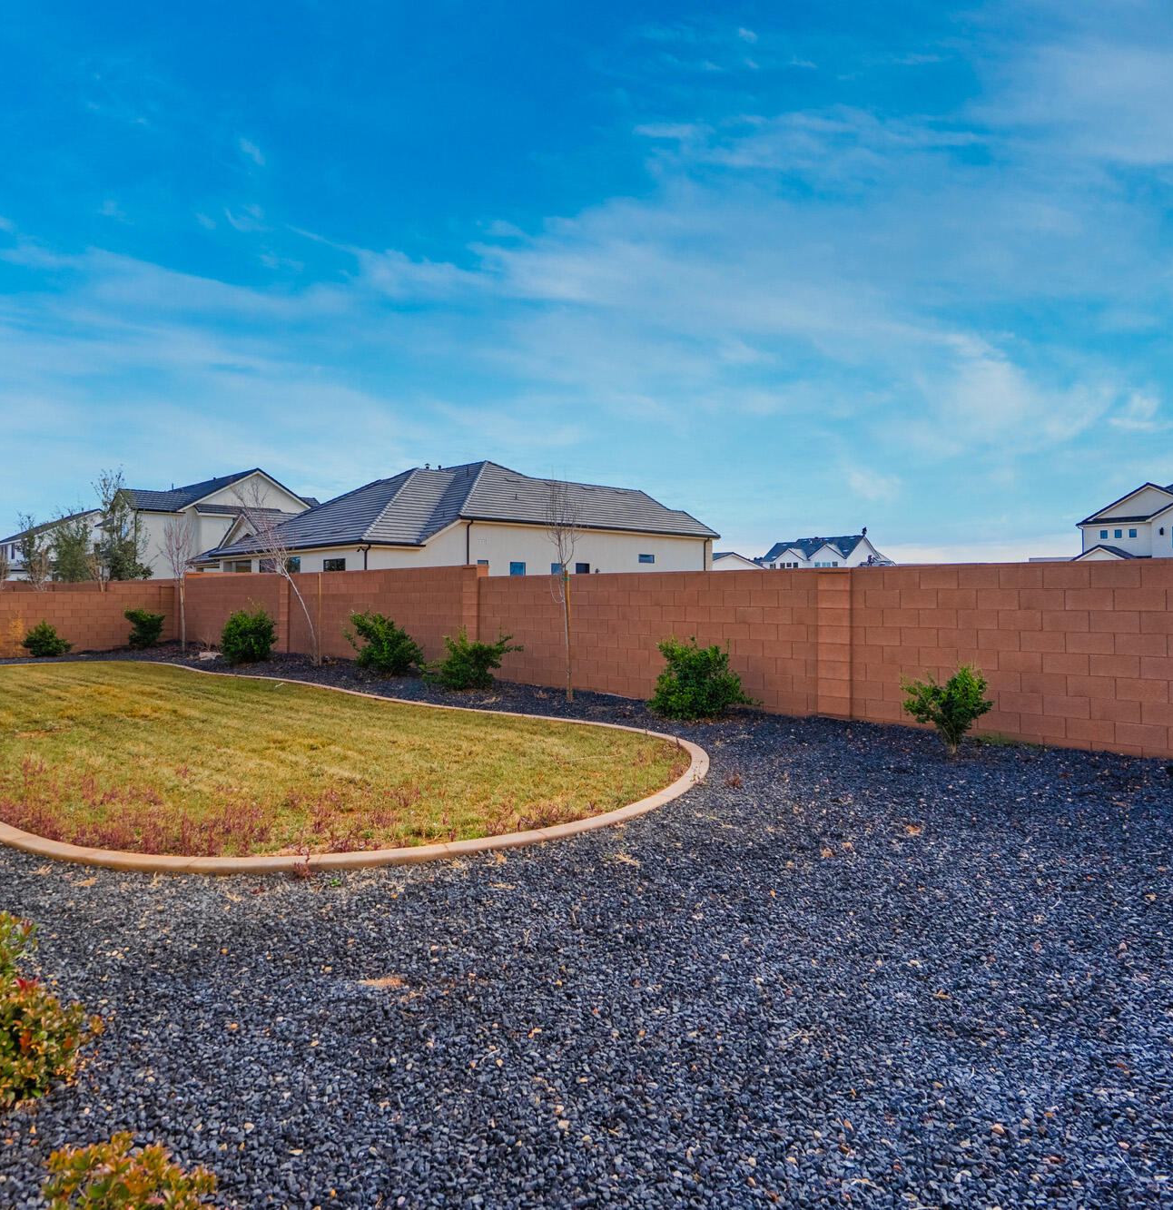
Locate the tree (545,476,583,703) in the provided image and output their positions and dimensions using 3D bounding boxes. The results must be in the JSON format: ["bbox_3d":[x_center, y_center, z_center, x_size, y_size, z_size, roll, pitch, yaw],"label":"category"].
[{"bbox_3d":[-0.310,-0.220,11.650,0.540,3.080,0.540,0,0,-2],"label":"tree"}]

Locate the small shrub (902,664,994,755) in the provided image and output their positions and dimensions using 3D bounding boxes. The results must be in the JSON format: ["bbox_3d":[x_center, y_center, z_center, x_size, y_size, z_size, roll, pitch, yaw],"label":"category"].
[{"bbox_3d":[3.310,0.955,7.850,0.780,0.820,0.750,0,0,23],"label":"small shrub"}]

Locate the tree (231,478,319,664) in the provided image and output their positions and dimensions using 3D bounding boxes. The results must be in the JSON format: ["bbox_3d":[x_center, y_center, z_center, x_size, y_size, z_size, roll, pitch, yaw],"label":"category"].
[{"bbox_3d":[-6.156,-0.673,16.950,1.600,3.647,1.350,0,1,-20],"label":"tree"}]

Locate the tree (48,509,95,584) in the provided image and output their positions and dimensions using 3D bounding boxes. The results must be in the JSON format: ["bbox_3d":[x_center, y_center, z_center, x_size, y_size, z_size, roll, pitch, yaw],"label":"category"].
[{"bbox_3d":[-20.400,-1.300,34.000,1.650,4.850,1.650,0,0,-31],"label":"tree"}]

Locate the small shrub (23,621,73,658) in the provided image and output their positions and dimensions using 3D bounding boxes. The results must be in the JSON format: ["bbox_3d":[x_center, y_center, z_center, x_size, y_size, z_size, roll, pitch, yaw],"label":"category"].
[{"bbox_3d":[-13.900,0.900,22.100,1.080,0.950,1.050,0,0,-32],"label":"small shrub"}]

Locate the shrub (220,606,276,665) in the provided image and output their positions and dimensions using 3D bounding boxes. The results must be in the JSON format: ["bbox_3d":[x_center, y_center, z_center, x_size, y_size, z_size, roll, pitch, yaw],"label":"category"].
[{"bbox_3d":[-7.070,0.650,17.950,1.100,1.240,1.100,0,0,-22],"label":"shrub"}]

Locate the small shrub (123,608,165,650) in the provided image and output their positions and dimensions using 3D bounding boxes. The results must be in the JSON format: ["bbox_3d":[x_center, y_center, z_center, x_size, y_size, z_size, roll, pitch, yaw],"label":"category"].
[{"bbox_3d":[-11.783,0.642,22.873,1.009,1.133,0.959,0,1,-27],"label":"small shrub"}]

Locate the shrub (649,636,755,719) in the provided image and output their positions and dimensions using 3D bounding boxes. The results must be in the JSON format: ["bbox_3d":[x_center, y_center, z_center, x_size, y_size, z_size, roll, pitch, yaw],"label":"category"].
[{"bbox_3d":[1.366,0.848,10.106,1.242,0.956,1.056,0,1,8],"label":"shrub"}]

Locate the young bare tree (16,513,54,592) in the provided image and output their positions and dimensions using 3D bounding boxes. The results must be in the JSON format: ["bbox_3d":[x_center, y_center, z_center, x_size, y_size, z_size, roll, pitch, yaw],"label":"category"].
[{"bbox_3d":[-20.900,-1.150,32.500,1.200,4.800,1.200,0,0,-33],"label":"young bare tree"}]

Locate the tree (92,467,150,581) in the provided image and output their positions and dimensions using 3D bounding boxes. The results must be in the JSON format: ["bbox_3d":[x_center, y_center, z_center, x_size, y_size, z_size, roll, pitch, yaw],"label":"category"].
[{"bbox_3d":[-17.000,-1.950,31.300,1.880,6.200,1.880,0,0,-28],"label":"tree"}]

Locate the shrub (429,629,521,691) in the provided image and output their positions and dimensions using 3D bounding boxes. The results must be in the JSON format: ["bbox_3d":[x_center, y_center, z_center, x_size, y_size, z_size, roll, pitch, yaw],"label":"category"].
[{"bbox_3d":[-1.696,0.815,13.010,1.387,0.937,1.110,0,1,-7],"label":"shrub"}]

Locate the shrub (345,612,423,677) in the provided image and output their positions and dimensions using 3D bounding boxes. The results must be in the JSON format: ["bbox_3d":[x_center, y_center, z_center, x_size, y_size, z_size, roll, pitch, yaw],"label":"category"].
[{"bbox_3d":[-3.464,0.677,14.672,1.299,1.111,1.104,0,1,-13],"label":"shrub"}]

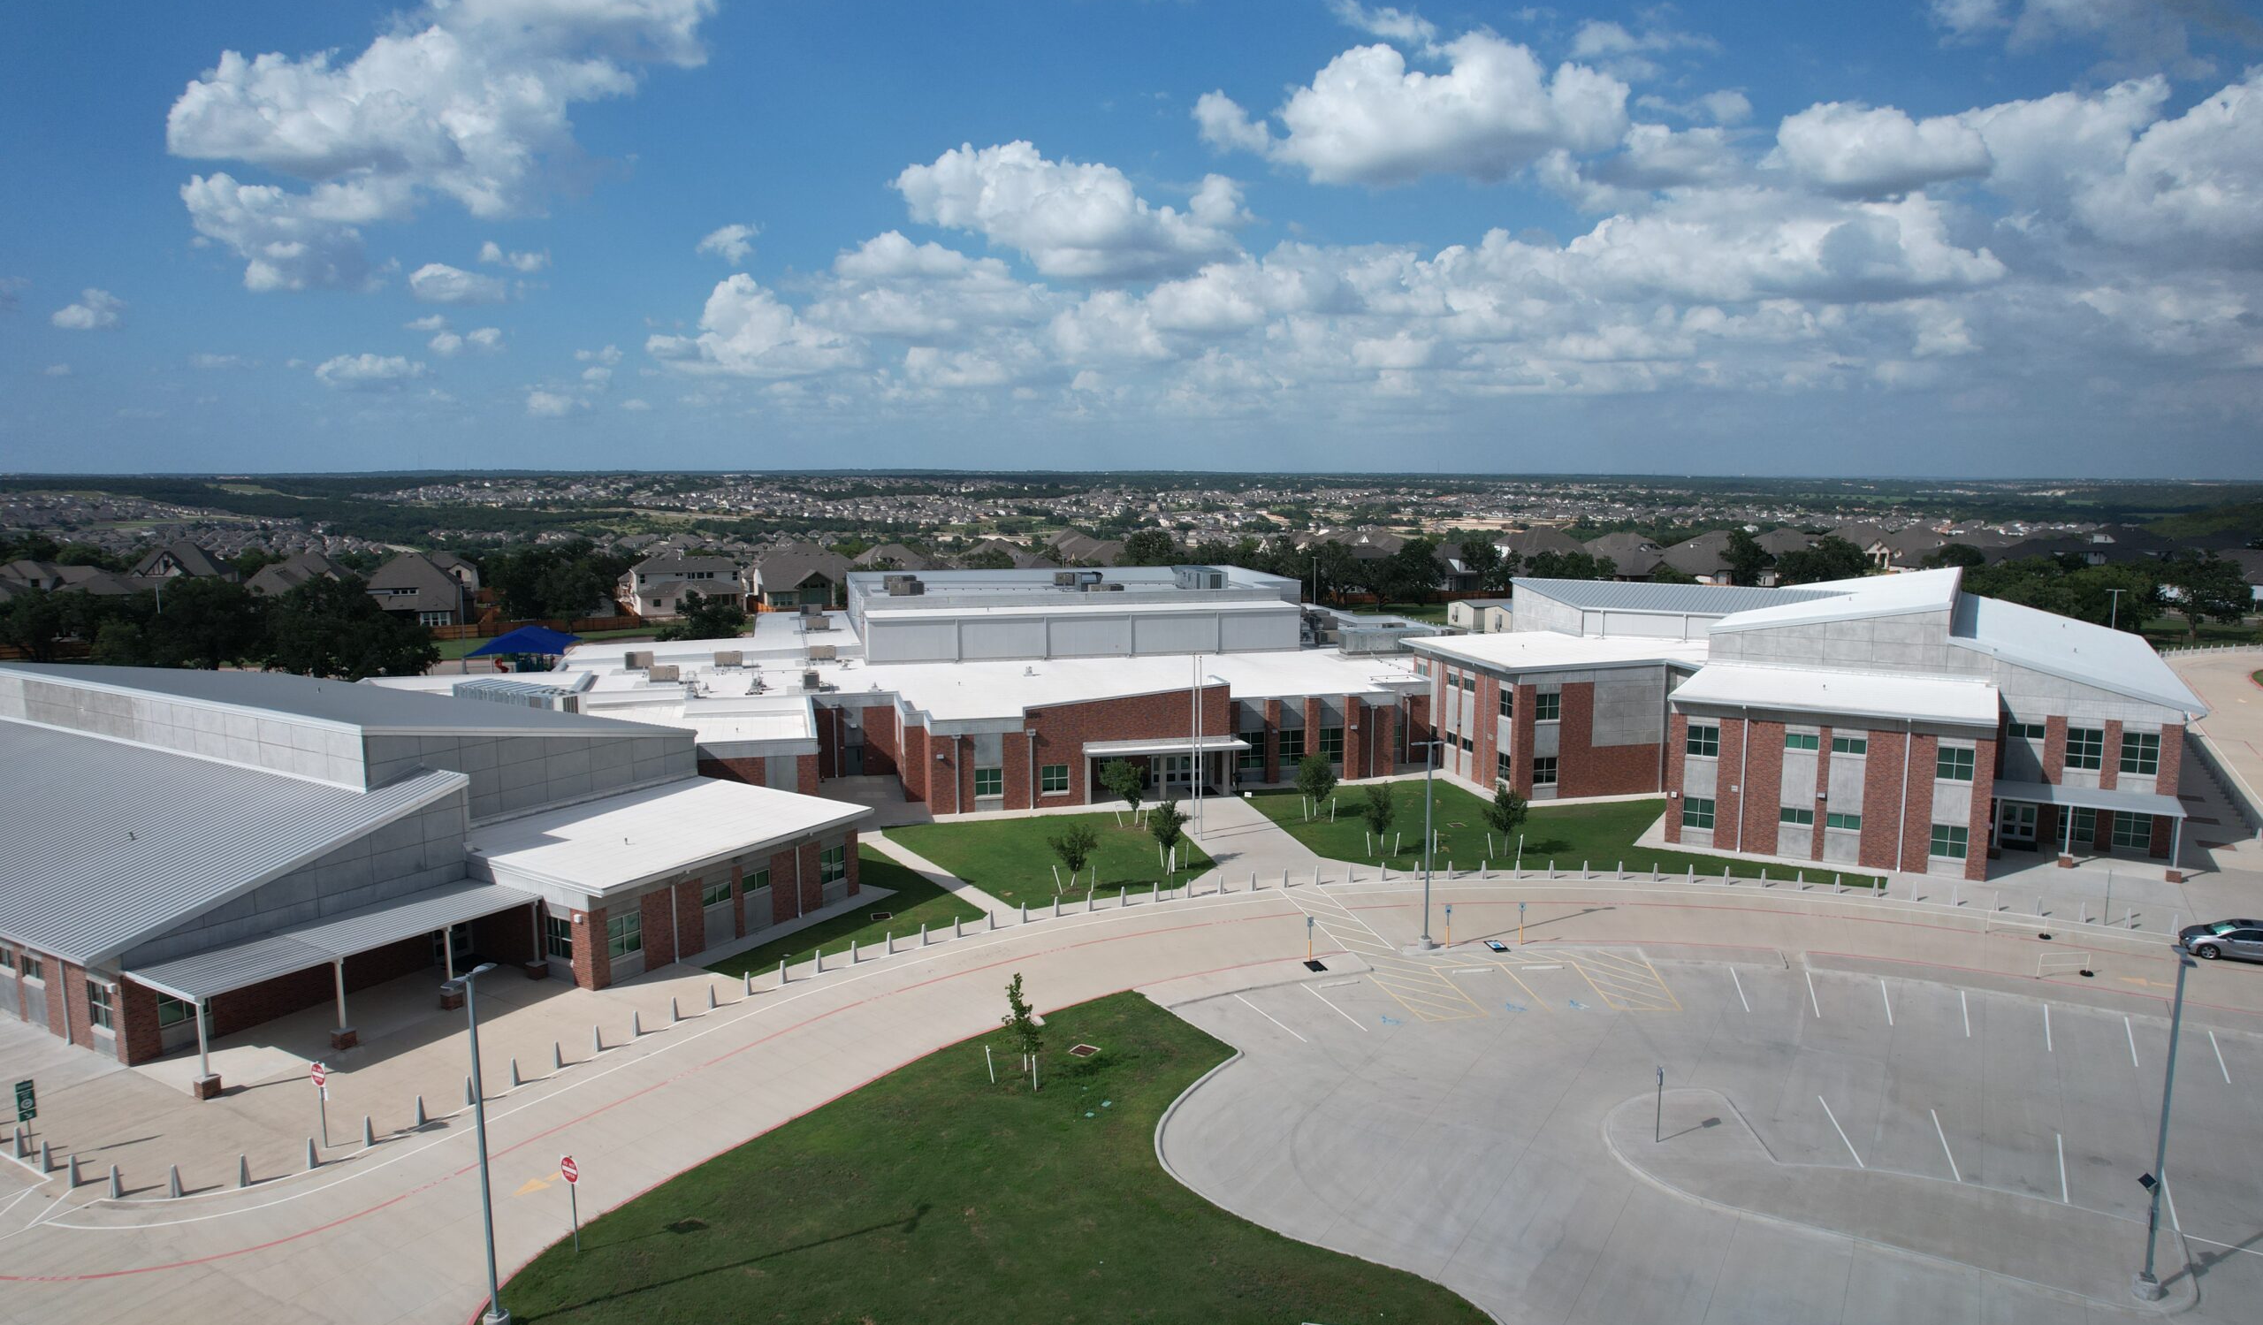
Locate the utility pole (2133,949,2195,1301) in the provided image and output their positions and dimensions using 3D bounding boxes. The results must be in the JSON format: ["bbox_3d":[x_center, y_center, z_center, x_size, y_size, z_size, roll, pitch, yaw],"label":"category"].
[{"bbox_3d":[27.839,12.484,37.229,0.820,9.833,1.750,3,8,19],"label":"utility pole"}]

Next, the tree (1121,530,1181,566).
[{"bbox_3d":[3.147,-17.852,245.934,9.149,11.380,9.149,0,8,0],"label":"tree"}]

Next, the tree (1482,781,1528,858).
[{"bbox_3d":[21.933,9.127,81.117,2.696,4.568,2.615,0,8,0],"label":"tree"}]

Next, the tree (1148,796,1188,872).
[{"bbox_3d":[2.055,9.634,77.480,2.237,4.325,2.237,0,8,2],"label":"tree"}]

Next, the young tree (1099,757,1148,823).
[{"bbox_3d":[-0.559,8.187,87.517,3.032,4.384,3.032,0,8,0],"label":"young tree"}]

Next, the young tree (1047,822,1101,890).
[{"bbox_3d":[-3.112,10.429,74.332,2.813,3.668,2.813,-1,8,-2],"label":"young tree"}]

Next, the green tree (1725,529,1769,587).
[{"bbox_3d":[110.850,-17.680,249.160,8.200,12.000,8.000,0,8,0],"label":"green tree"}]

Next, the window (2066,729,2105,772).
[{"bbox_3d":[56.217,5.144,81.590,1.788,2.404,0.160,5,9,32],"label":"window"}]

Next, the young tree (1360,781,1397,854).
[{"bbox_3d":[14.544,9.165,81.553,2.294,4.357,2.248,0,8,0],"label":"young tree"}]

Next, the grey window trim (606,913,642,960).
[{"bbox_3d":[-22.521,12.147,61.465,0.160,1.830,1.830,5,9,32],"label":"grey window trim"}]

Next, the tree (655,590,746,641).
[{"bbox_3d":[-51.000,-4.300,164.000,10.300,8.400,9.500,0,8,0],"label":"tree"}]

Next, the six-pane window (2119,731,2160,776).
[{"bbox_3d":[58.184,5.291,79.732,1.800,2.400,0.150,4,9,27],"label":"six-pane window"}]

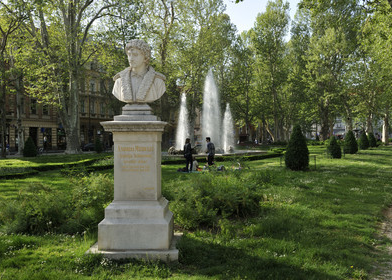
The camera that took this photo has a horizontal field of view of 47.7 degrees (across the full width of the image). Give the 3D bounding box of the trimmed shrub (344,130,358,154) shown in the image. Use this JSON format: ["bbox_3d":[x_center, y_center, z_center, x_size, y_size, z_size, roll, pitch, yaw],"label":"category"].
[{"bbox_3d":[16.000,0.250,45.600,1.430,2.400,1.430,0,0,0],"label":"trimmed shrub"}]

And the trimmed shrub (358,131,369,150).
[{"bbox_3d":[21.600,0.060,57.000,1.330,2.400,1.330,0,0,0],"label":"trimmed shrub"}]

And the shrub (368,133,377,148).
[{"bbox_3d":[27.100,0.030,68.000,1.300,2.250,1.300,0,0,0],"label":"shrub"}]

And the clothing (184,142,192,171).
[{"bbox_3d":[-0.370,0.830,21.900,0.380,1.390,0.480,0,0,-41],"label":"clothing"}]

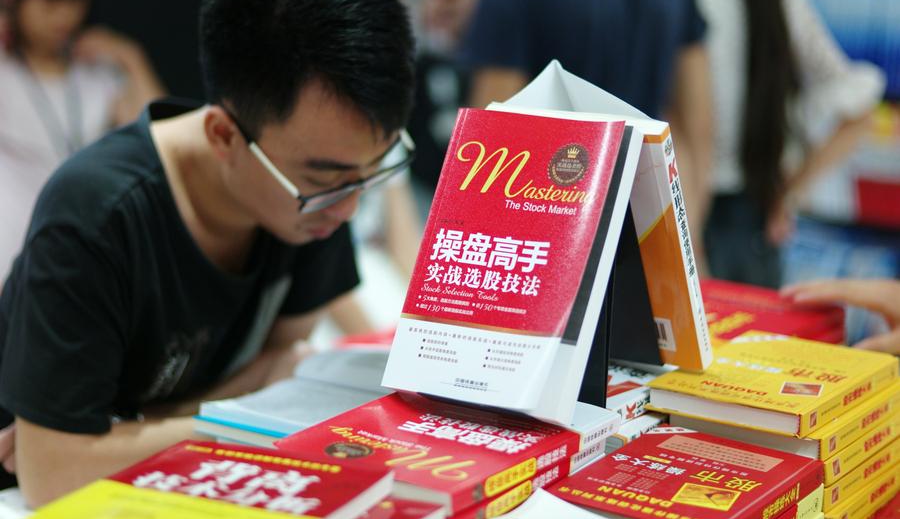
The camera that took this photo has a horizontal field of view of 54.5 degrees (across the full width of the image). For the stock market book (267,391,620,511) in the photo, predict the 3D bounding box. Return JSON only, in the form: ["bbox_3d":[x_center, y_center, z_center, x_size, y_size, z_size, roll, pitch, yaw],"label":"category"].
[{"bbox_3d":[0.005,0.144,0.716,0.172,0.015,0.240,6,9,36],"label":"stock market book"}]

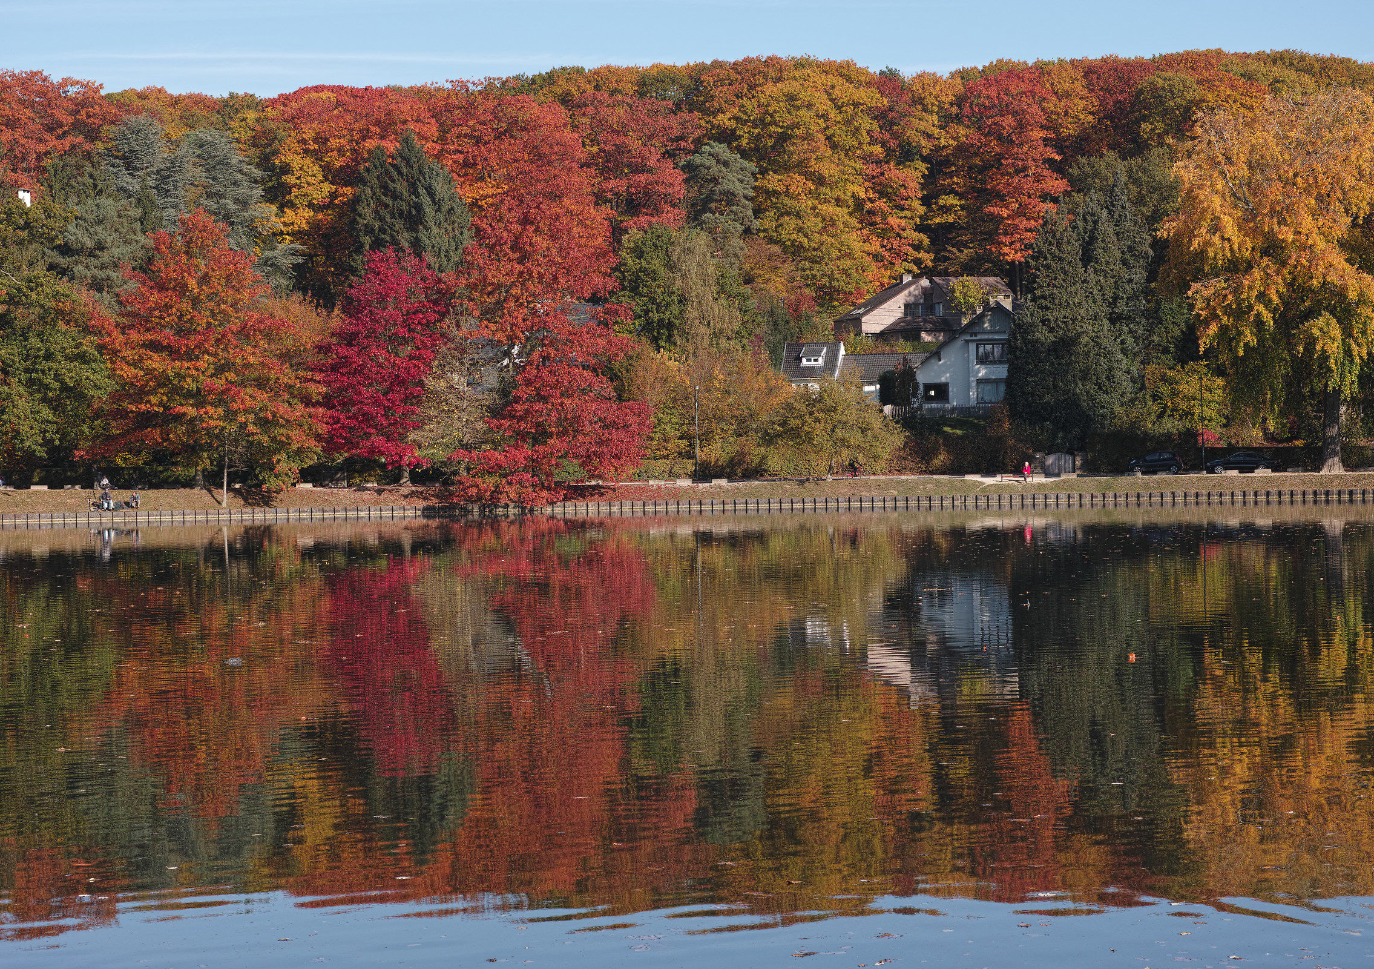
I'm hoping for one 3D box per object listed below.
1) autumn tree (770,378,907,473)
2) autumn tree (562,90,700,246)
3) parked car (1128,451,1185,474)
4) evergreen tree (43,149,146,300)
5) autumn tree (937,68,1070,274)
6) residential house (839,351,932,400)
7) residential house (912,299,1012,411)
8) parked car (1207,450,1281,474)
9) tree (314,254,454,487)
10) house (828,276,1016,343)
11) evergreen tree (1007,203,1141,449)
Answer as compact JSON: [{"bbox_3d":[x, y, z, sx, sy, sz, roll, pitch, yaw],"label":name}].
[{"bbox_3d":[9.600,-3.600,194.000,8.340,6.480,7.800,-1,0,0],"label":"autumn tree"},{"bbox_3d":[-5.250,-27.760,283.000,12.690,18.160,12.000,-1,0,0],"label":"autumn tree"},{"bbox_3d":[29.600,-1.360,191.000,3.500,1.460,1.630,-1,0,14],"label":"parked car"},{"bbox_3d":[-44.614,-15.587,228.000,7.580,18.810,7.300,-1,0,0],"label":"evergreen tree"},{"bbox_3d":[32.540,-30.980,311.000,13.370,23.690,12.500,-1,0,0],"label":"autumn tree"},{"bbox_3d":[15.883,-8.340,240.000,6.920,4.000,6.500,-1,0,10],"label":"residential house"},{"bbox_3d":[22.588,-10.298,242.000,8.720,8.630,10.000,-1,0,2],"label":"residential house"},{"bbox_3d":[34.606,-1.373,188.000,4.450,1.430,1.780,-1,0,1],"label":"parked car"},{"bbox_3d":[-19.480,-7.590,194.500,8.940,15.180,8.600,-1,0,0],"label":"tree"},{"bbox_3d":[23.275,-16.633,292.000,15.780,6.530,9.500,-1,0,-21],"label":"house"},{"bbox_3d":[27.052,-10.870,212.000,9.240,17.330,9.000,-1,0,0],"label":"evergreen tree"}]

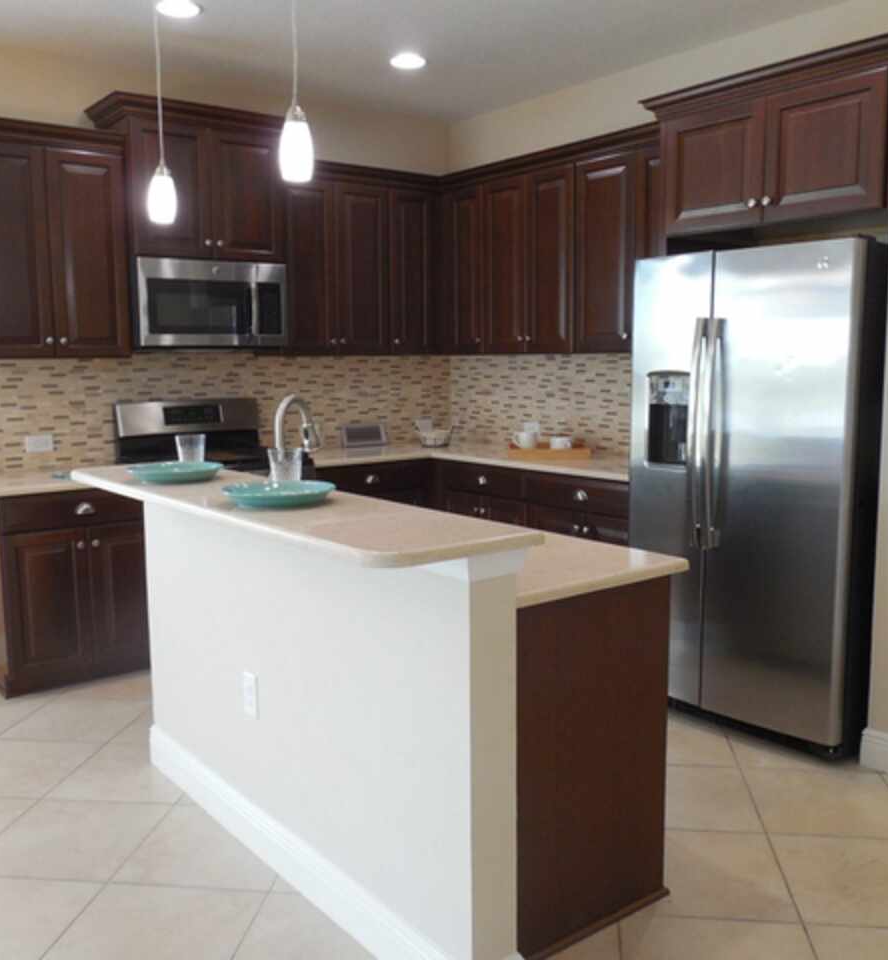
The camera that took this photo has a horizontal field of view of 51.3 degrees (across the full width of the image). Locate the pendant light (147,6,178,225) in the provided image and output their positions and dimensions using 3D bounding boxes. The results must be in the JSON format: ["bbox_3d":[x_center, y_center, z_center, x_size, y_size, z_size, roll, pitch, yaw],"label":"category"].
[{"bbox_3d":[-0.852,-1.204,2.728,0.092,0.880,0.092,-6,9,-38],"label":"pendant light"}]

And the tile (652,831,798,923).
[{"bbox_3d":[0.706,1.087,2.568,0.457,0.010,0.457,0,8,7],"label":"tile"}]

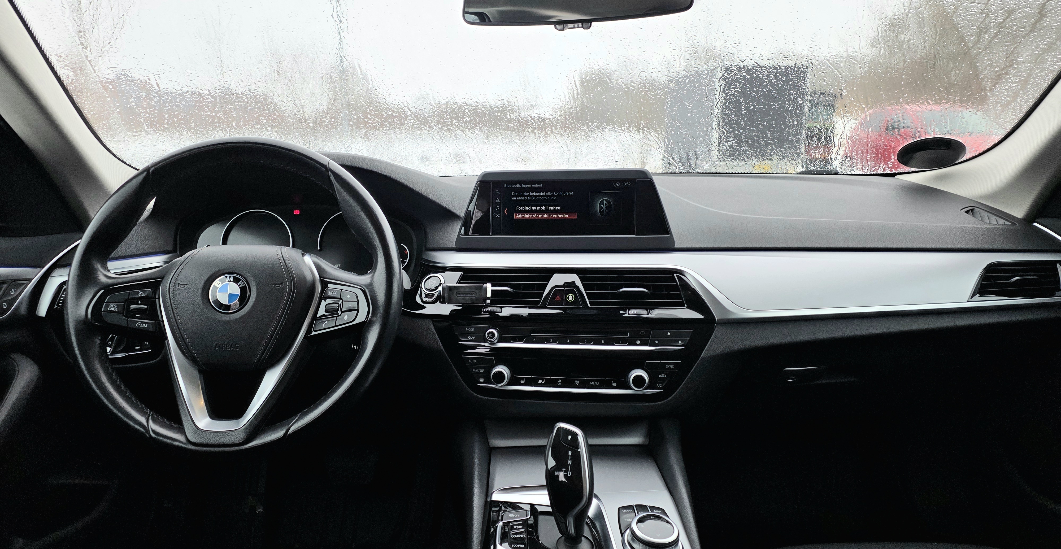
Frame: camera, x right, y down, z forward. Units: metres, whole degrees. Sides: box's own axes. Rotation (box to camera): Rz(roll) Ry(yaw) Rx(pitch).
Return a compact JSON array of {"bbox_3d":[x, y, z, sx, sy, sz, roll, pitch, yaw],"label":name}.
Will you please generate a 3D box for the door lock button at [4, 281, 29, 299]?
[{"bbox_3d":[-0.680,0.021,0.930,0.008,0.020,0.028,0,11,31],"label":"door lock button"}]

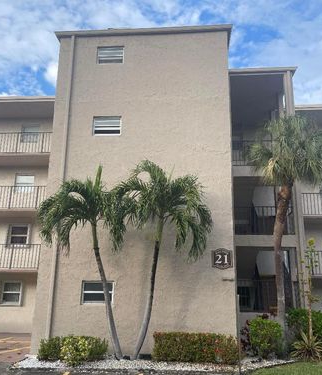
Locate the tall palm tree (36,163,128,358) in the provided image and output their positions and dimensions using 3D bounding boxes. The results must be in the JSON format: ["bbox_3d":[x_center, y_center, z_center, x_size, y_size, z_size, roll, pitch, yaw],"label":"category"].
[{"bbox_3d":[-2.163,1.878,9.976,2.500,5.082,2.200,0,-15,5],"label":"tall palm tree"}]

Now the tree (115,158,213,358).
[{"bbox_3d":[0.083,1.792,9.800,2.579,5.247,2.300,0,-15,5],"label":"tree"}]

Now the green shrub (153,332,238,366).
[{"bbox_3d":[0.870,4.097,9.577,2.235,0.711,0.750,0,-15,5],"label":"green shrub"}]

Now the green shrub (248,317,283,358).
[{"bbox_3d":[2.883,4.160,10.369,0.975,1.079,1.050,0,-15,5],"label":"green shrub"}]

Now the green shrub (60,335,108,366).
[{"bbox_3d":[-1.945,4.045,9.425,1.227,0.619,1.050,0,-15,5],"label":"green shrub"}]

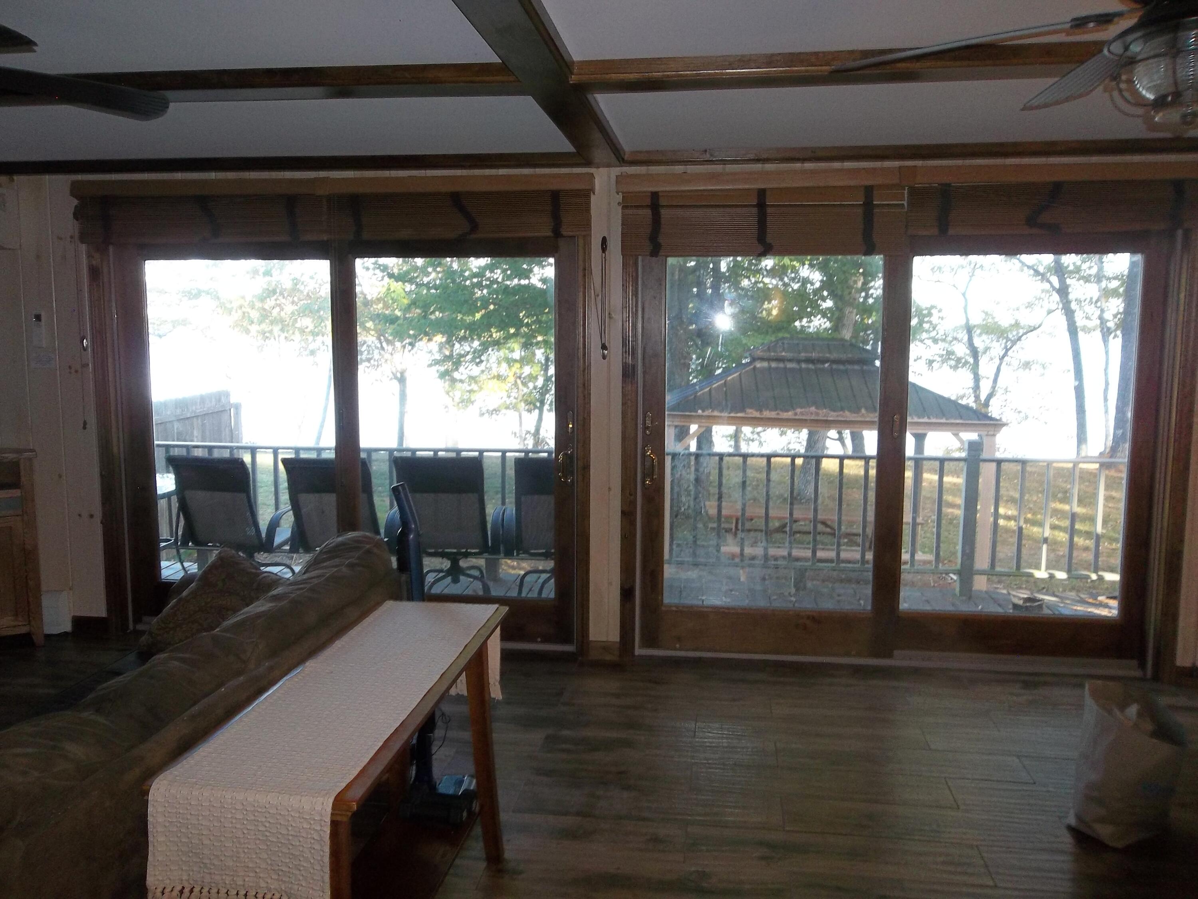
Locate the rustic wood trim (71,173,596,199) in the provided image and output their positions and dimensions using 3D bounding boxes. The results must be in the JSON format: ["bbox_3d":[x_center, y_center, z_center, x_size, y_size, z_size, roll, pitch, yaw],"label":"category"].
[{"bbox_3d":[-1.290,-1.241,4.445,2.558,0.087,0.115,1,6,7],"label":"rustic wood trim"}]

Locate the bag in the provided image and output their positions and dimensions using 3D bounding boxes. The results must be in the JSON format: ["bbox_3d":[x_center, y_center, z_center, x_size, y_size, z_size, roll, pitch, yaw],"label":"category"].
[{"bbox_3d":[1.700,0.996,3.038,0.310,0.445,0.190,-4,8,-33],"label":"bag"}]

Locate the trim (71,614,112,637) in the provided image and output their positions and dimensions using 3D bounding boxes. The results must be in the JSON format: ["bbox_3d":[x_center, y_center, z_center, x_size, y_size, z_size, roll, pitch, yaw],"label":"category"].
[{"bbox_3d":[-2.677,0.938,4.933,0.200,0.100,0.020,1,6,7],"label":"trim"}]

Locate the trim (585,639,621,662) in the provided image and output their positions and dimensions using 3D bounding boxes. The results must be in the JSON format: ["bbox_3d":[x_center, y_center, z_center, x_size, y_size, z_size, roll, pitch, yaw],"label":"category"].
[{"bbox_3d":[0.030,0.988,4.598,0.160,0.100,0.020,1,6,7],"label":"trim"}]

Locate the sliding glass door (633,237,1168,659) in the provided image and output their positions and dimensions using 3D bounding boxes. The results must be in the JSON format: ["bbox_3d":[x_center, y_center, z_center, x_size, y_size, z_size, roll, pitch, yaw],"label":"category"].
[{"bbox_3d":[1.332,0.013,4.356,2.364,2.007,0.100,1,6,7],"label":"sliding glass door"}]

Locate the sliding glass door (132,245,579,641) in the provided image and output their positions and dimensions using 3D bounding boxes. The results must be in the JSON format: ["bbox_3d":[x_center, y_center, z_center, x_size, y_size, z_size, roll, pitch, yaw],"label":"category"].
[{"bbox_3d":[-1.265,-0.035,4.678,2.355,2.007,0.100,1,6,7],"label":"sliding glass door"}]

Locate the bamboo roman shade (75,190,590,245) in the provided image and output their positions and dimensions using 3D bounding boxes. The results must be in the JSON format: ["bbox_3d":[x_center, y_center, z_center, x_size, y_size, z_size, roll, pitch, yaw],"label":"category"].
[{"bbox_3d":[-1.288,-1.100,4.466,2.537,0.215,0.075,1,6,7],"label":"bamboo roman shade"}]

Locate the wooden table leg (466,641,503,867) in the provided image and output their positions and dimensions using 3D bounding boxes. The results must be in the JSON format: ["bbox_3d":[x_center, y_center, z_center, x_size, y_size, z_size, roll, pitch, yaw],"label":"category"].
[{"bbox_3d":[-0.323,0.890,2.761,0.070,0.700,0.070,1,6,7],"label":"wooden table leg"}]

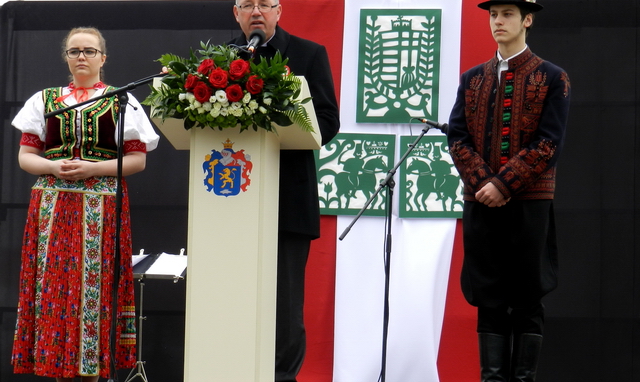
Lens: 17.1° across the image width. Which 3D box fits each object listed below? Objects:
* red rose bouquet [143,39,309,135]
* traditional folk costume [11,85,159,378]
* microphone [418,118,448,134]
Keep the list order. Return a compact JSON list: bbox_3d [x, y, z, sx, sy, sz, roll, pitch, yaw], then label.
[{"bbox_3d":[-0.384,-0.425,8.820,0.680,0.370,0.380,0,-5,10],"label":"red rose bouquet"},{"bbox_3d":[-0.966,0.162,8.719,0.600,1.201,0.440,1,-6,7],"label":"traditional folk costume"},{"bbox_3d":[0.473,-0.266,8.700,0.175,0.050,0.050,22,-14,-24],"label":"microphone"}]

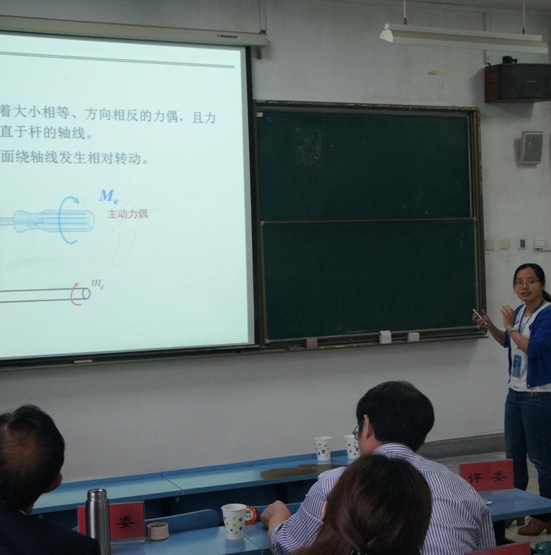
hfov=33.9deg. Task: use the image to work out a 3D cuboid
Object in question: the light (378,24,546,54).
[{"bbox_3d":[1.311,-1.647,6.240,1.240,0.110,0.185,-2,22,-21],"label":"light"}]

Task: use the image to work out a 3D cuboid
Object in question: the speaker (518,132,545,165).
[{"bbox_3d":[2.127,-1.079,7.546,0.190,0.265,0.110,-2,10,-15],"label":"speaker"}]

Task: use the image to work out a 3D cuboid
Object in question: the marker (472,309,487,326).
[{"bbox_3d":[1.201,0.235,5.295,0.014,0.145,0.014,-43,21,0],"label":"marker"}]

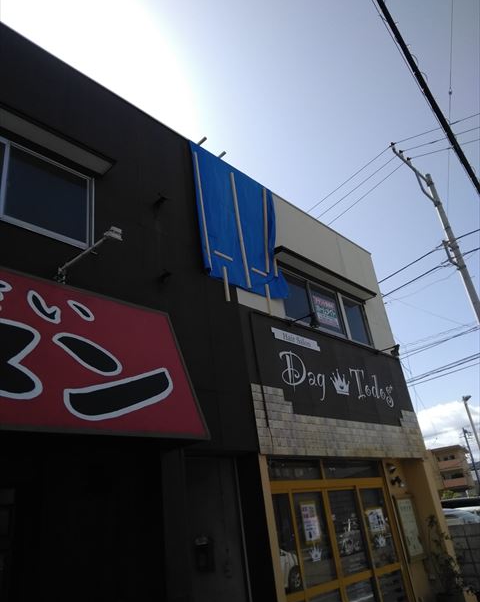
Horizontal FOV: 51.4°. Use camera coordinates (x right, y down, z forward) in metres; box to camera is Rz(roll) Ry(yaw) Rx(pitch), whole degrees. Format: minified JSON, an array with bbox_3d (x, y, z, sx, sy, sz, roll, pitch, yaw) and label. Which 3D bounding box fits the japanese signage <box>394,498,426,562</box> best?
[{"bbox_3d":[2.830,3.725,8.240,0.040,0.898,0.563,-27,-31,35],"label":"japanese signage"}]

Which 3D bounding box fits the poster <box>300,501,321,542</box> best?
[{"bbox_3d":[0.928,2.843,6.420,0.020,0.449,0.327,-27,-31,35],"label":"poster"}]

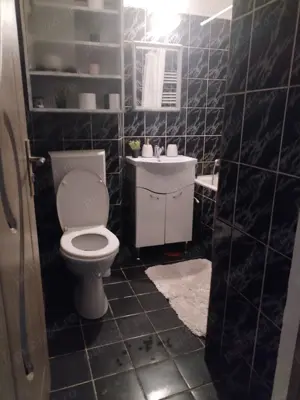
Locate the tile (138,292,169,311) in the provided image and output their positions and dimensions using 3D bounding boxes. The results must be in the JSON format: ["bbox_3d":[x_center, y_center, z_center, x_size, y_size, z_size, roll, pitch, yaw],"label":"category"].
[{"bbox_3d":[0.032,0.691,2.059,0.202,0.010,0.199,-5,16,-20],"label":"tile"}]

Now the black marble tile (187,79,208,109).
[{"bbox_3d":[0.424,-0.959,2.698,0.193,0.246,0.010,-5,16,-20],"label":"black marble tile"}]

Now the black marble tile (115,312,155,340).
[{"bbox_3d":[-0.089,0.754,1.802,0.200,0.010,0.200,-5,16,-20],"label":"black marble tile"}]

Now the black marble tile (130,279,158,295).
[{"bbox_3d":[-0.040,0.636,2.236,0.200,0.010,0.200,-5,16,-20],"label":"black marble tile"}]

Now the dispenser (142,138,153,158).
[{"bbox_3d":[-0.021,-0.454,2.637,0.092,0.160,0.092,1,15,0],"label":"dispenser"}]

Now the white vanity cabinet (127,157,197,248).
[{"bbox_3d":[0.078,0.003,2.692,0.560,0.745,0.400,-5,16,-20],"label":"white vanity cabinet"}]

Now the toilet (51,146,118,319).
[{"bbox_3d":[-0.406,0.204,1.946,0.390,0.977,0.665,-5,16,-20],"label":"toilet"}]

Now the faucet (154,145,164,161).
[{"bbox_3d":[0.083,-0.417,2.638,0.050,0.130,0.110,-5,16,-20],"label":"faucet"}]

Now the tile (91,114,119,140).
[{"bbox_3d":[-0.330,-0.575,2.211,0.200,0.252,0.010,-5,16,-20],"label":"tile"}]

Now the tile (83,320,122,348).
[{"bbox_3d":[-0.281,0.775,1.740,0.202,0.010,0.199,-5,16,-20],"label":"tile"}]

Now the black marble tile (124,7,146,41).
[{"bbox_3d":[-0.130,-1.433,2.445,0.200,0.252,0.010,-5,16,-20],"label":"black marble tile"}]

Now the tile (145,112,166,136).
[{"bbox_3d":[0.054,-0.688,2.633,0.193,0.246,0.010,-5,16,-20],"label":"tile"}]

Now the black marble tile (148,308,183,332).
[{"bbox_3d":[0.100,0.738,1.871,0.200,0.010,0.200,-5,16,-20],"label":"black marble tile"}]

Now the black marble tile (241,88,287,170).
[{"bbox_3d":[0.369,-0.231,0.992,0.010,0.246,0.193,-5,16,-20],"label":"black marble tile"}]

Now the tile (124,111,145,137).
[{"bbox_3d":[-0.132,-0.691,2.663,0.200,0.252,0.010,-5,16,-20],"label":"tile"}]

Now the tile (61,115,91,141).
[{"bbox_3d":[-0.504,-0.532,2.082,0.193,0.222,0.010,-5,16,-20],"label":"tile"}]

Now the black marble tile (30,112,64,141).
[{"bbox_3d":[-0.687,-0.517,2.016,0.193,0.222,0.010,-5,16,-20],"label":"black marble tile"}]

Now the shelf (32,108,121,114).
[{"bbox_3d":[-0.510,-0.625,2.120,0.608,0.035,0.200,-5,16,-20],"label":"shelf"}]

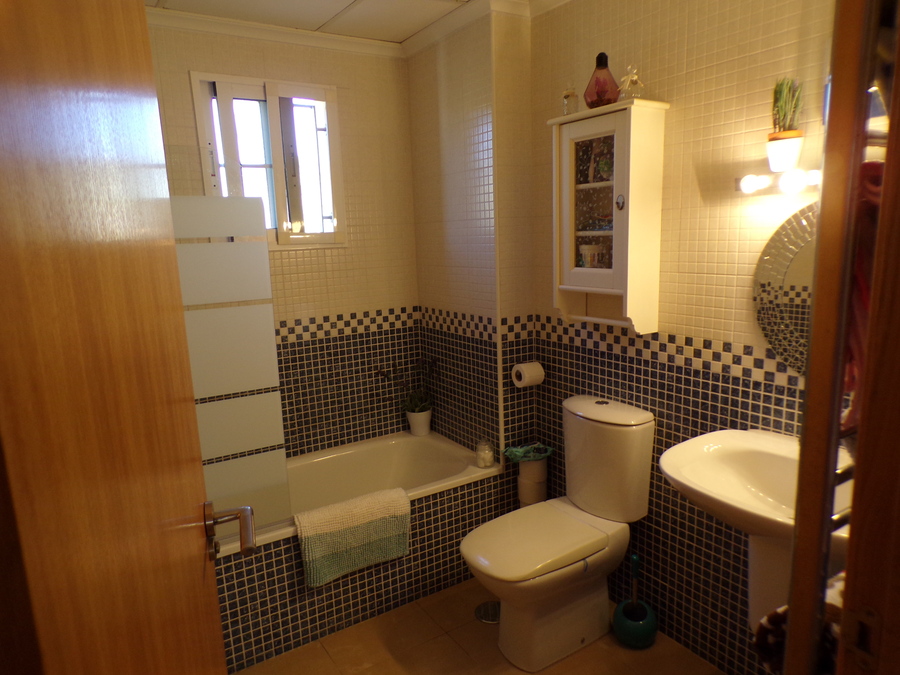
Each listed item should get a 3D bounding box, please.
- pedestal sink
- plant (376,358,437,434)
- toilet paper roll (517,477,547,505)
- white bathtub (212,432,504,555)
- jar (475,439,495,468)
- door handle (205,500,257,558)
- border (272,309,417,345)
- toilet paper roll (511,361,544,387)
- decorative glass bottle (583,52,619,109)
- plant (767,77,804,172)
[{"bbox_3d":[0.840,0.746,1.605,0.480,0.850,0.630,-8,12,-32],"label":"pedestal sink"},{"bbox_3d":[-0.211,0.293,3.014,0.270,0.385,0.180,-8,12,-32],"label":"plant"},{"bbox_3d":[0.319,0.598,2.431,0.113,0.104,0.113,-2,10,0],"label":"toilet paper roll"},{"bbox_3d":[-0.644,0.820,2.525,1.660,0.450,0.690,-8,12,-32],"label":"white bathtub"},{"bbox_3d":[0.146,0.487,2.652,0.080,0.114,0.080,-2,10,0],"label":"jar"},{"bbox_3d":[-0.329,0.286,0.937,0.066,0.054,0.135,-5,11,-18],"label":"door handle"},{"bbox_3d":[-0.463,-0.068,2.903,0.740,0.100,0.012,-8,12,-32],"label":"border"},{"bbox_3d":[0.320,0.150,2.565,0.106,0.104,0.104,-8,12,-32],"label":"toilet paper roll"},{"bbox_3d":[0.497,-0.838,2.048,0.116,0.187,0.118,-2,10,0],"label":"decorative glass bottle"},{"bbox_3d":[0.867,-0.549,1.615,0.098,0.232,0.100,-8,12,-32],"label":"plant"}]

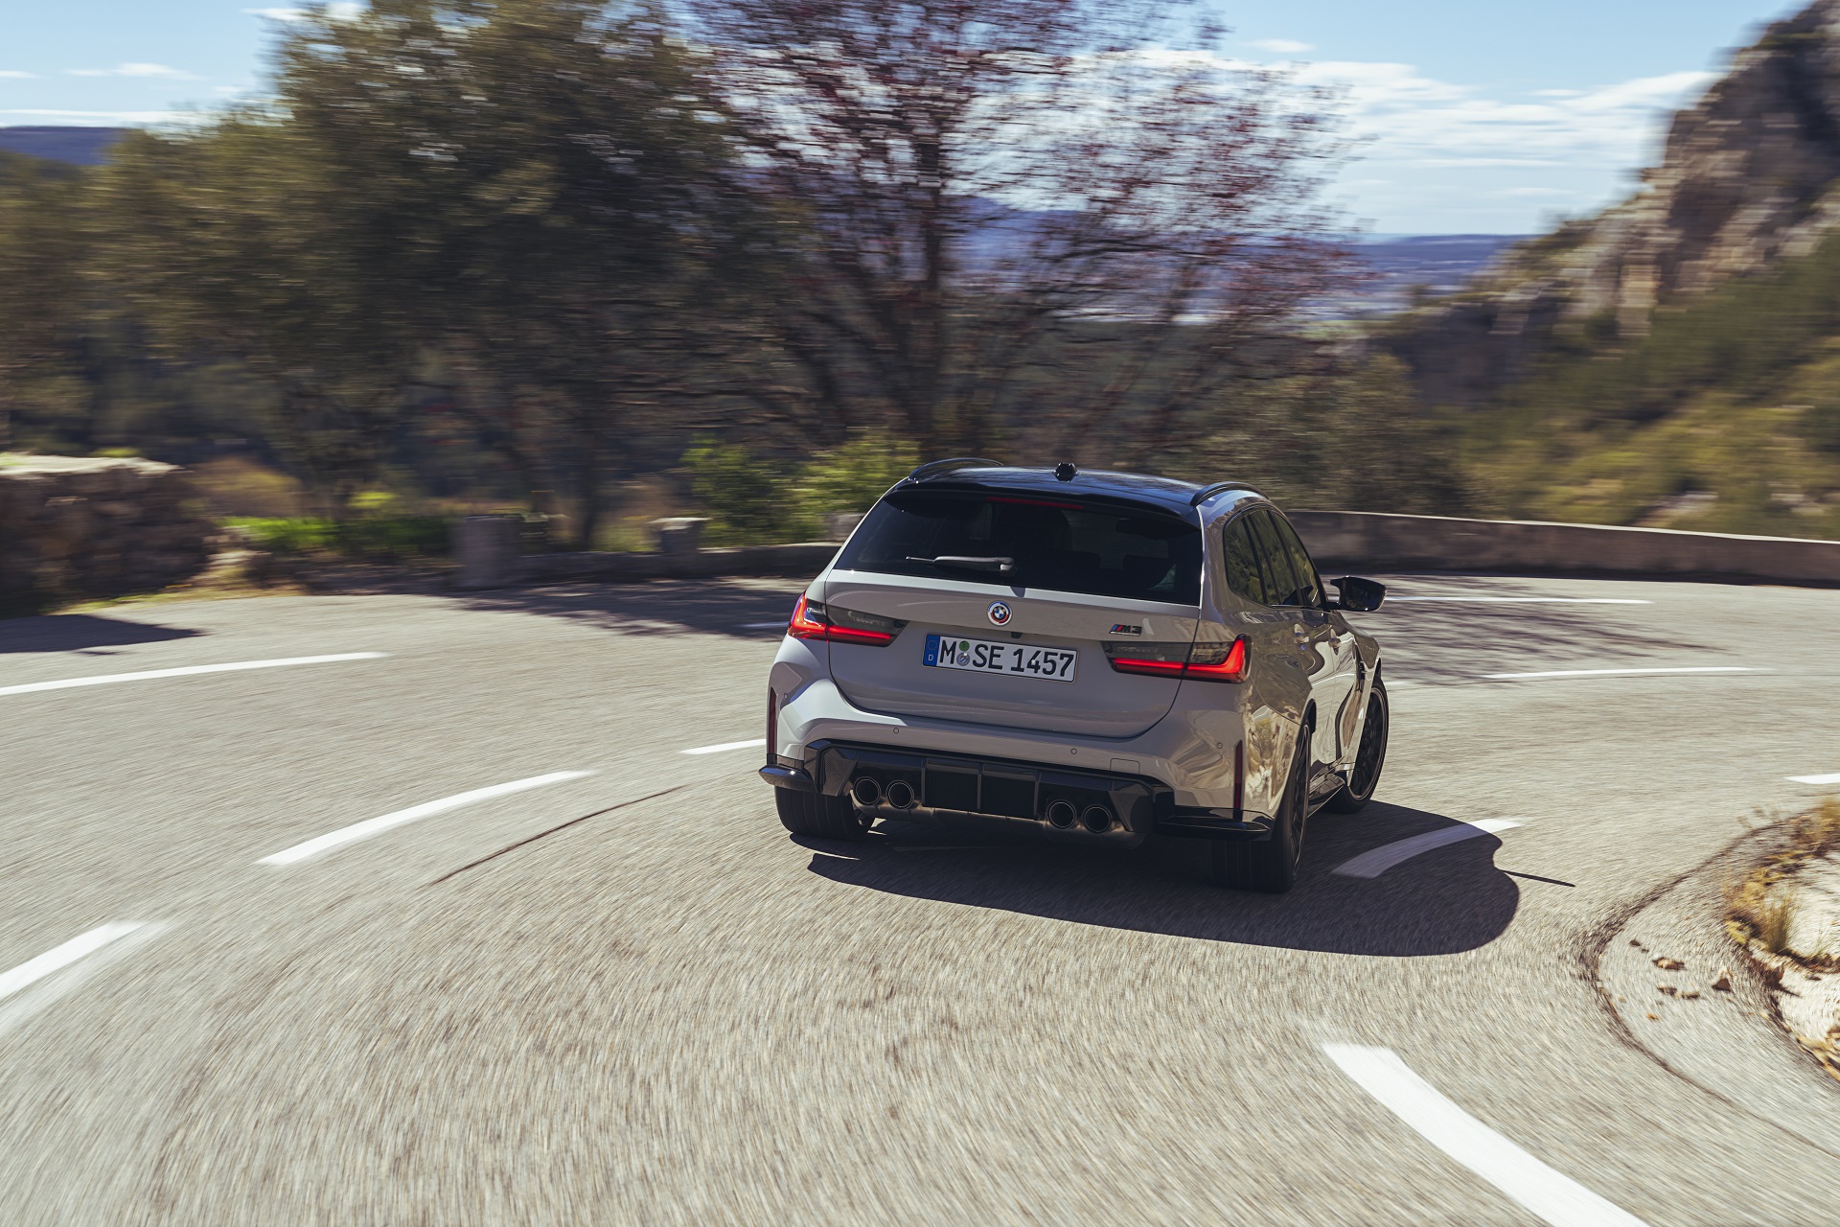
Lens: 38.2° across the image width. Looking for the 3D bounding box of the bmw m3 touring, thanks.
[{"bbox_3d":[0.847,0.171,11.159,1.960,1.445,4.800,6,3,15],"label":"bmw m3 touring"}]

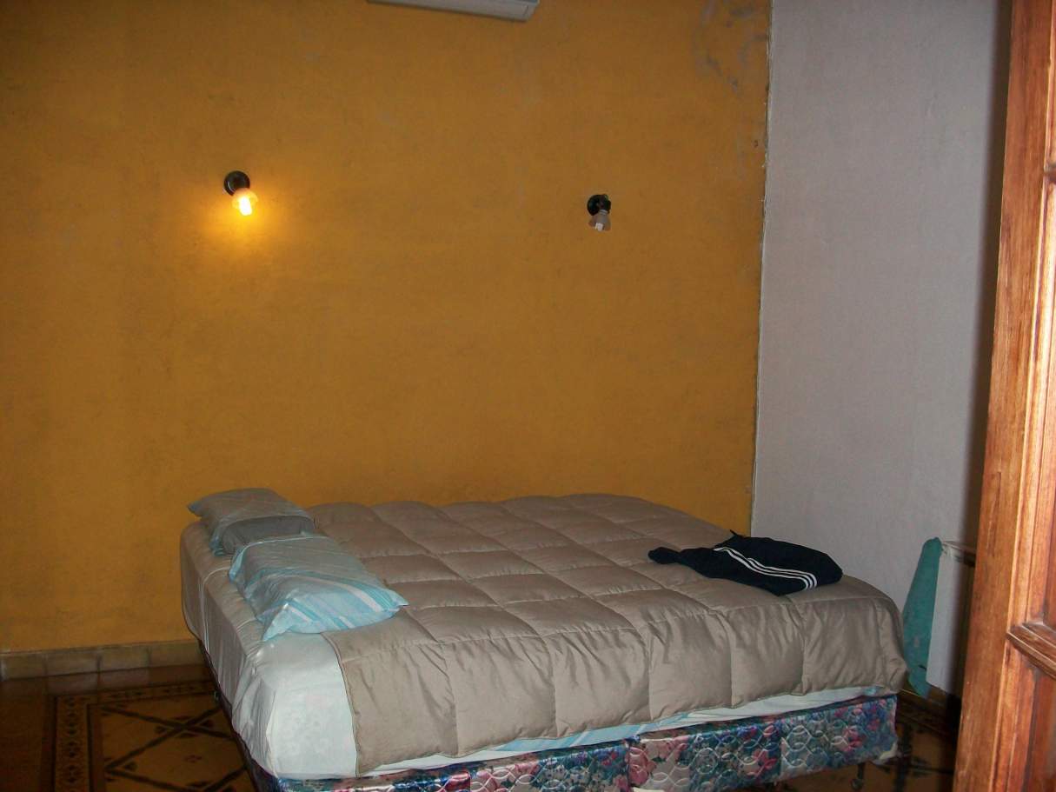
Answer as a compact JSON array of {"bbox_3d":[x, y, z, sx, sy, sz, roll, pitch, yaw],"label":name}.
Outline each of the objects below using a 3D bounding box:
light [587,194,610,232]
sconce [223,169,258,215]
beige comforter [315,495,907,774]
[{"bbox_3d":[0.323,-0.832,4.712,0.100,0.160,0.110,0,6,-24],"label":"light"},{"bbox_3d":[-1.126,-0.793,4.069,0.120,0.165,0.125,0,6,-24],"label":"sconce"},{"bbox_3d":[0.057,0.677,3.622,1.775,0.367,1.622,0,5,-22],"label":"beige comforter"}]

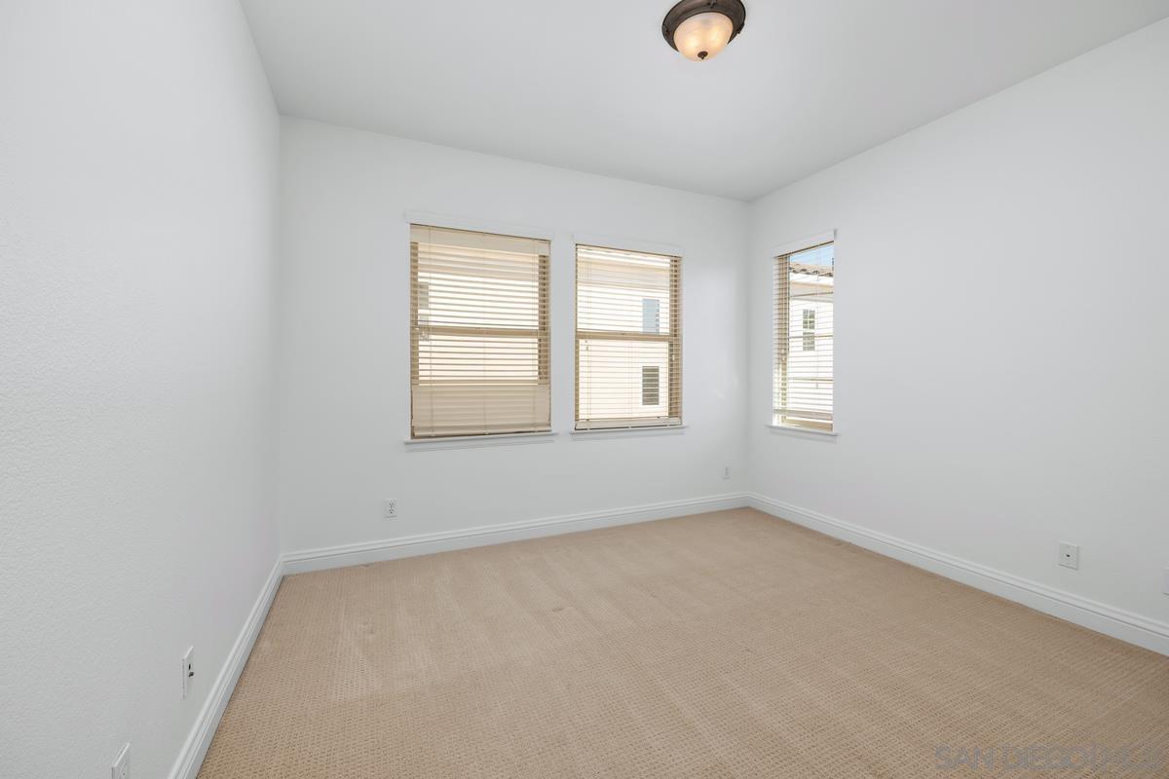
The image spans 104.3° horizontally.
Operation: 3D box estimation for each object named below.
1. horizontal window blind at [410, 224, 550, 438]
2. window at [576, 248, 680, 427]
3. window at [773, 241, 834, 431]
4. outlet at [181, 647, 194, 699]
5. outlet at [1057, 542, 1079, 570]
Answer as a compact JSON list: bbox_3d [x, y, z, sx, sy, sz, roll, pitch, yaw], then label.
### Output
[{"bbox_3d":[-0.702,-0.386,3.180,0.950,1.400,0.060,0,1,-22],"label":"horizontal window blind"},{"bbox_3d":[0.353,-0.405,3.645,0.950,1.400,0.100,0,1,-22],"label":"window"},{"bbox_3d":[1.735,-0.410,3.587,0.100,1.450,0.560,-1,1,-25],"label":"window"},{"bbox_3d":[-1.166,0.833,1.338,0.008,0.115,0.071,-1,1,-25],"label":"outlet"},{"bbox_3d":[2.343,0.804,2.200,0.008,0.115,0.071,-1,1,-25],"label":"outlet"}]

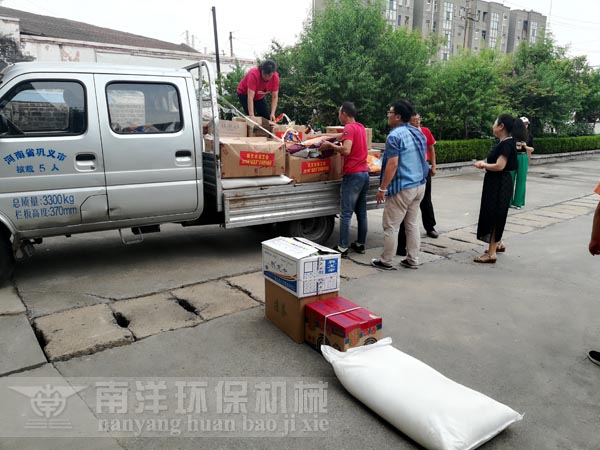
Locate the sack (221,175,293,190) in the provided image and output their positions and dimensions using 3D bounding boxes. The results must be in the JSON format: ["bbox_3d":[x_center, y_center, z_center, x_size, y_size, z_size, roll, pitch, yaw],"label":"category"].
[{"bbox_3d":[-0.563,-0.482,4.965,0.820,0.140,0.480,-8,14,-30],"label":"sack"}]

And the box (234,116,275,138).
[{"bbox_3d":[-0.672,-1.163,5.548,0.500,0.310,0.380,-8,14,-30],"label":"box"}]

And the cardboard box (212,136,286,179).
[{"bbox_3d":[-0.601,-0.725,4.931,0.760,0.370,0.440,-8,14,-33],"label":"cardboard box"}]

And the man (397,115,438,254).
[{"bbox_3d":[1.450,-0.547,5.518,0.570,1.670,0.400,-7,14,-30],"label":"man"}]

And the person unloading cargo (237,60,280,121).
[{"bbox_3d":[-0.541,-1.466,5.926,0.580,1.340,0.620,-7,13,-29],"label":"person unloading cargo"}]

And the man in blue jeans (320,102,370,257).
[{"bbox_3d":[0.527,-0.508,5.174,0.540,1.740,0.500,9,15,35],"label":"man in blue jeans"}]

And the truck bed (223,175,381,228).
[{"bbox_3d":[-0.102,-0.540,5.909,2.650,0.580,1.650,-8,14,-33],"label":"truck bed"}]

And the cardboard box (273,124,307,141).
[{"bbox_3d":[-0.222,-1.174,6.056,0.520,0.320,0.400,-8,14,-33],"label":"cardboard box"}]

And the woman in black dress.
[{"bbox_3d":[2.181,-0.404,4.950,0.500,1.590,0.460,4,13,21],"label":"woman in black dress"}]

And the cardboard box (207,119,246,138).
[{"bbox_3d":[-0.862,-1.044,5.233,0.410,0.310,0.330,-8,14,-33],"label":"cardboard box"}]

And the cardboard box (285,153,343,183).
[{"bbox_3d":[0.074,-0.669,5.332,0.710,0.330,0.430,-8,14,-30],"label":"cardboard box"}]

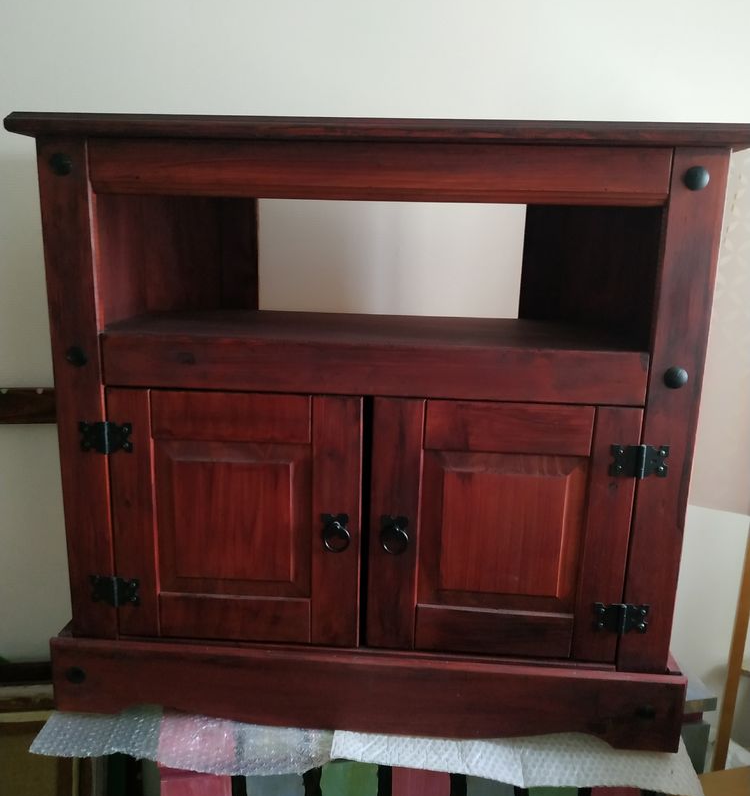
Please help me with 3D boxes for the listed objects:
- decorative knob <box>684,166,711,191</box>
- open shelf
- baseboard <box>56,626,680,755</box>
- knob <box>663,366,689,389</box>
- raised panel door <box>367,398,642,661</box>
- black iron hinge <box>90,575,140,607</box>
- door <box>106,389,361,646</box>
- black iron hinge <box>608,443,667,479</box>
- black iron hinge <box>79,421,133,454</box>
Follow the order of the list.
[{"bbox_3d":[0.349,-0.238,0.752,0.027,0.027,0.014,2,12,4],"label":"decorative knob"},{"bbox_3d":[0.005,-0.072,1.014,0.690,0.066,0.370,2,12,4],"label":"open shelf"},{"bbox_3d":[-0.020,0.382,0.907,0.815,0.100,0.030,2,12,4],"label":"baseboard"},{"bbox_3d":[0.346,-0.024,0.798,0.027,0.027,0.014,2,12,4],"label":"knob"},{"bbox_3d":[0.154,0.171,0.874,0.323,0.342,0.022,2,12,4],"label":"raised panel door"},{"bbox_3d":[-0.343,0.257,0.914,0.066,0.039,0.009,2,12,4],"label":"black iron hinge"},{"bbox_3d":[-0.178,0.158,0.896,0.325,0.342,0.022,2,12,4],"label":"door"},{"bbox_3d":[0.317,0.076,0.825,0.067,0.039,0.009,2,12,4],"label":"black iron hinge"},{"bbox_3d":[-0.338,0.051,0.869,0.066,0.039,0.009,2,12,4],"label":"black iron hinge"}]

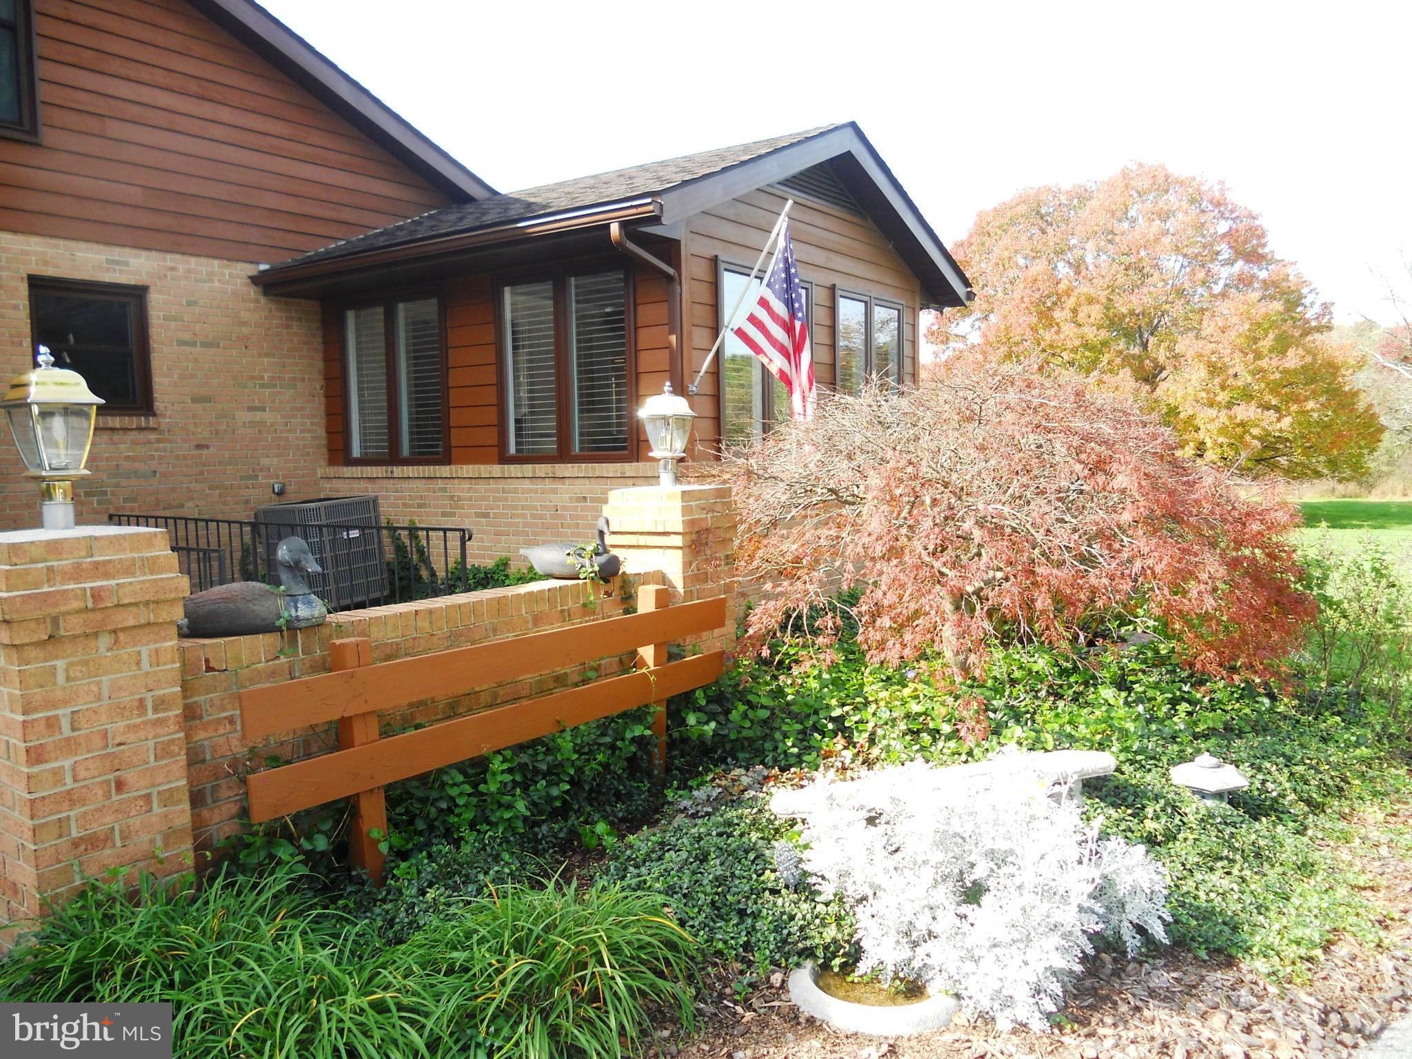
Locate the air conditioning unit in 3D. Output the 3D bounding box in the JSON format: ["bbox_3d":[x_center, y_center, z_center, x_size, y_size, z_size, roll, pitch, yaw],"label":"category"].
[{"bbox_3d":[-3.084,0.179,8.900,0.681,0.798,0.644,-3,6,26],"label":"air conditioning unit"}]

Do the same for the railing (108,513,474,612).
[{"bbox_3d":[-2.405,0.403,5.978,3.394,0.900,0.050,2,5,37],"label":"railing"}]

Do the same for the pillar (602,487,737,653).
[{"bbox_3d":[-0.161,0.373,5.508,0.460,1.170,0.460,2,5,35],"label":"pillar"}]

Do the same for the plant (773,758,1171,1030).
[{"bbox_3d":[0.760,0.952,3.100,1.000,0.530,0.750,-1,4,0],"label":"plant"}]

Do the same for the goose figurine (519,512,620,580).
[{"bbox_3d":[-0.584,0.077,4.847,0.560,0.290,0.200,2,5,38],"label":"goose figurine"}]

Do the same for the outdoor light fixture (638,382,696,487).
[{"bbox_3d":[-0.197,-0.463,5.456,0.270,0.515,0.270,2,5,35],"label":"outdoor light fixture"}]

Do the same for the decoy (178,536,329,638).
[{"bbox_3d":[-1.458,0.177,3.515,0.210,0.295,0.580,2,5,41],"label":"decoy"}]

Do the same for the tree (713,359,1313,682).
[{"bbox_3d":[1.620,-0.015,5.800,2.900,1.800,3.050,2,5,35],"label":"tree"}]

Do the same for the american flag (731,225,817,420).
[{"bbox_3d":[0.450,-1.349,7.300,0.550,1.400,0.220,2,5,35],"label":"american flag"}]

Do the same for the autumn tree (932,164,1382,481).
[{"bbox_3d":[10.229,-4.369,25.000,9.300,7.841,9.800,2,5,35],"label":"autumn tree"}]

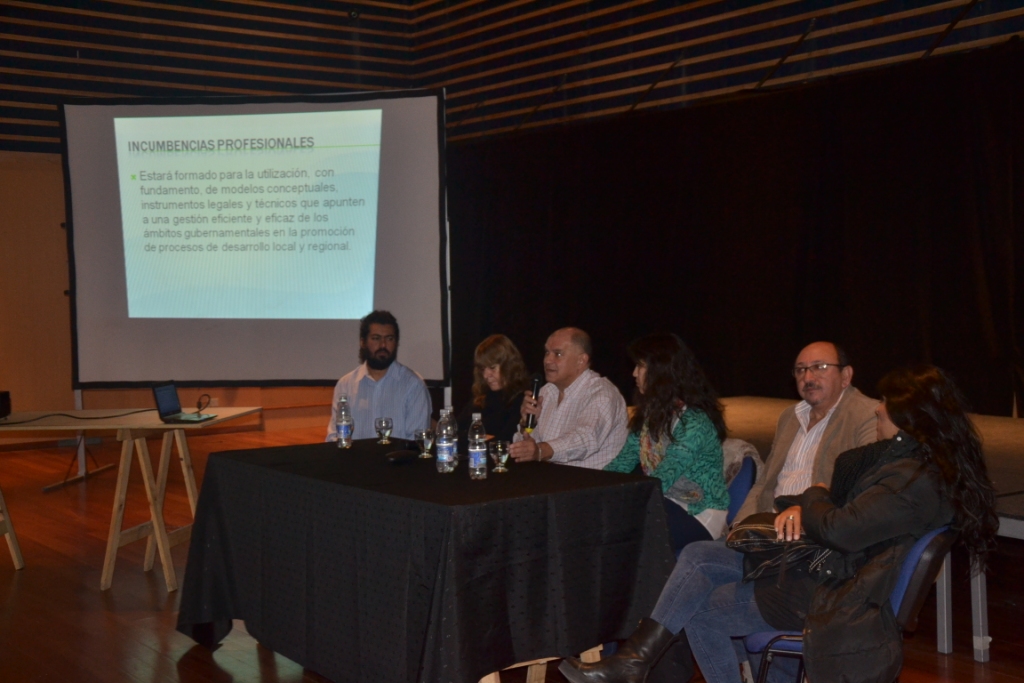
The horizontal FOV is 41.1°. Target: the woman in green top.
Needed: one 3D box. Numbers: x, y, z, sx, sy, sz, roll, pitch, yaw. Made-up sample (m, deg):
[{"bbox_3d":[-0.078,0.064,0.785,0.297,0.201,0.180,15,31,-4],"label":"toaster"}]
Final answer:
[{"bbox_3d":[0.459,0.599,4.854,0.780,1.244,0.510,-2,3,-35],"label":"woman in green top"}]

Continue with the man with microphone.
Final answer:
[{"bbox_3d":[0.118,0.578,5.277,0.760,1.250,0.570,-2,3,-39],"label":"man with microphone"}]

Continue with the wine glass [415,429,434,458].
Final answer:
[{"bbox_3d":[-0.339,0.399,5.337,0.074,0.107,0.074,0,3,0],"label":"wine glass"}]

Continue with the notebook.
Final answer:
[{"bbox_3d":[-1.608,0.297,6.730,0.230,0.192,0.275,0,3,7],"label":"notebook"}]

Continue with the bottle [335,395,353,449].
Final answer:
[{"bbox_3d":[-0.698,0.330,5.662,0.064,0.218,0.064,0,3,0],"label":"bottle"}]

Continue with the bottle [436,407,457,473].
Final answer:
[{"bbox_3d":[-0.241,0.357,4.936,0.064,0.226,0.064,0,3,0],"label":"bottle"}]

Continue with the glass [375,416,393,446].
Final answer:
[{"bbox_3d":[-0.542,0.377,5.795,0.073,0.108,0.073,0,3,0],"label":"glass"}]

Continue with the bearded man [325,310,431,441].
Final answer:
[{"bbox_3d":[-0.644,0.521,6.030,0.530,1.299,0.700,1,3,20],"label":"bearded man"}]

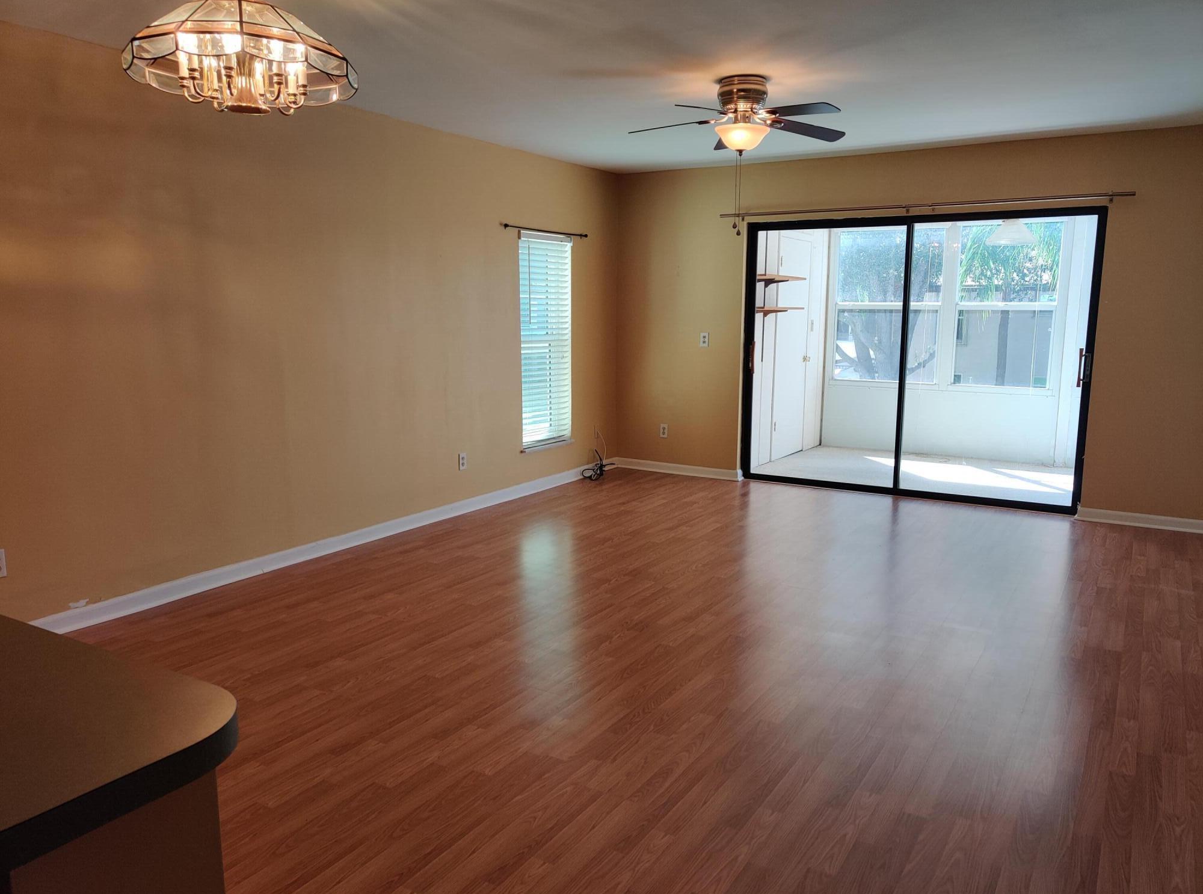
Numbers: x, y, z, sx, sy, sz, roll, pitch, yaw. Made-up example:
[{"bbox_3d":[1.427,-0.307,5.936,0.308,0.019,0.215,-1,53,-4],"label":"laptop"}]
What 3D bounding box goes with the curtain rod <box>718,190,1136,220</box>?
[{"bbox_3d":[2.095,-1.647,6.485,2.800,0.060,0.090,6,10,33],"label":"curtain rod"}]

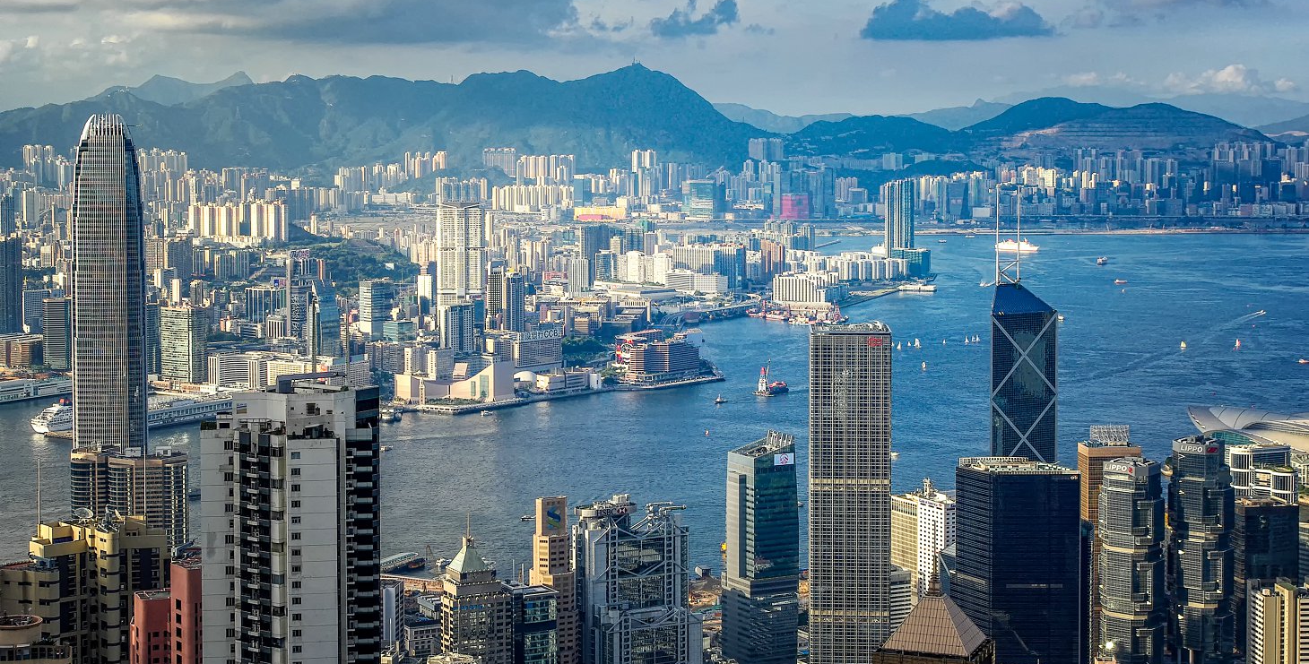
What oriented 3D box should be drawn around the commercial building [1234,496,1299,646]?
[{"bbox_3d":[442.900,189.000,1585.800,40.000,134.000,32.000,-1,5,-10],"label":"commercial building"}]

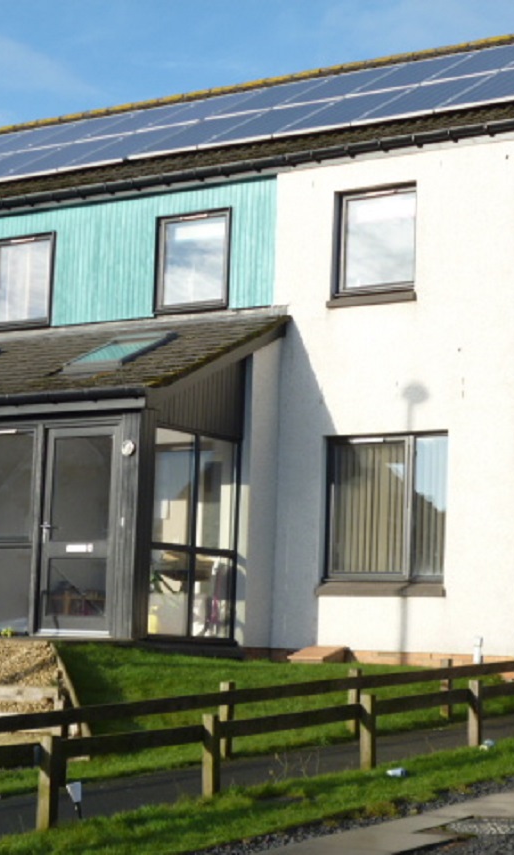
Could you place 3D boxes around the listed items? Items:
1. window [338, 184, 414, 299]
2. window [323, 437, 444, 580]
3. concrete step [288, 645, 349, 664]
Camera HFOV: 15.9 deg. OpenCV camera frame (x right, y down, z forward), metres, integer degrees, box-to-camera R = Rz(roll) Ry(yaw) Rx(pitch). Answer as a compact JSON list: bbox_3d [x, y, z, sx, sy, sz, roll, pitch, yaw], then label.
[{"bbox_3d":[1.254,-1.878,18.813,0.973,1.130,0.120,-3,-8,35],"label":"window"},{"bbox_3d":[1.327,0.817,18.372,1.421,1.492,0.120,-3,-8,35],"label":"window"},{"bbox_3d":[0.576,2.261,18.304,0.440,0.165,0.360,-3,-8,35],"label":"concrete step"}]

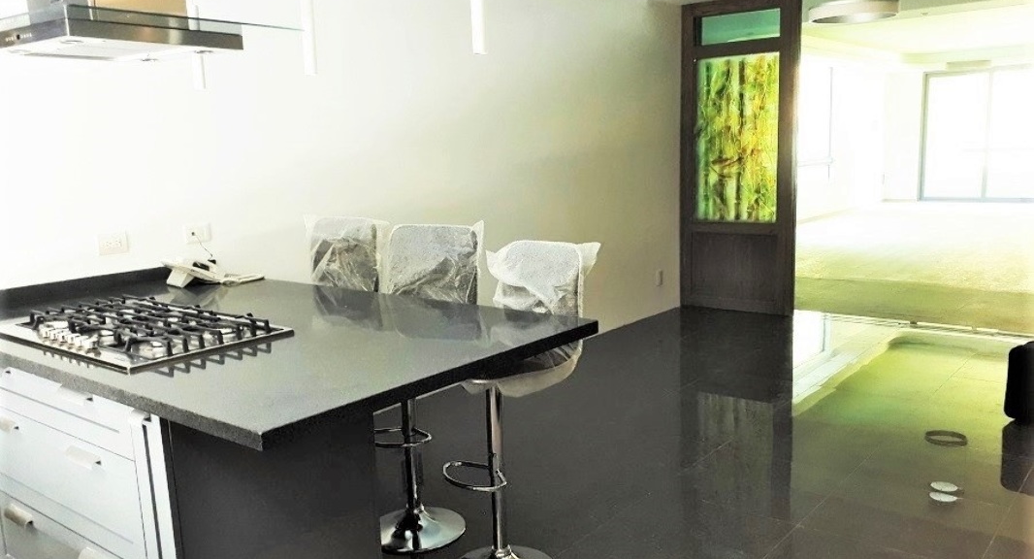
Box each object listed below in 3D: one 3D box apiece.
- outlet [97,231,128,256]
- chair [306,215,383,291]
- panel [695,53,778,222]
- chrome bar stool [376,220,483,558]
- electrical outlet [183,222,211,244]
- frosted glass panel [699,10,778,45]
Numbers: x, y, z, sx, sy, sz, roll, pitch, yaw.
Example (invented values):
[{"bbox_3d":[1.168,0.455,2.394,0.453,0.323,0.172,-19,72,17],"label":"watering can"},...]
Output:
[{"bbox_3d":[-1.598,-0.142,3.204,0.012,0.083,0.118,5,12,38],"label":"outlet"},{"bbox_3d":[-0.876,0.359,3.451,0.420,1.150,0.490,3,11,31],"label":"chair"},{"bbox_3d":[1.834,-1.159,6.725,0.720,1.350,0.025,5,12,38],"label":"panel"},{"bbox_3d":[-0.397,0.397,3.095,0.420,1.150,0.490,2,10,23],"label":"chrome bar stool"},{"bbox_3d":[-1.373,-0.199,3.486,0.012,0.080,0.117,5,12,38],"label":"electrical outlet"},{"bbox_3d":[1.840,-2.052,6.588,0.670,0.225,0.020,5,12,38],"label":"frosted glass panel"}]

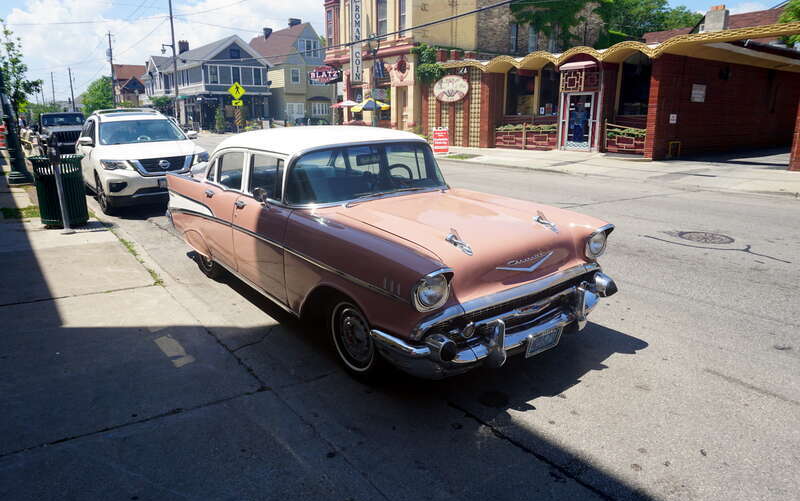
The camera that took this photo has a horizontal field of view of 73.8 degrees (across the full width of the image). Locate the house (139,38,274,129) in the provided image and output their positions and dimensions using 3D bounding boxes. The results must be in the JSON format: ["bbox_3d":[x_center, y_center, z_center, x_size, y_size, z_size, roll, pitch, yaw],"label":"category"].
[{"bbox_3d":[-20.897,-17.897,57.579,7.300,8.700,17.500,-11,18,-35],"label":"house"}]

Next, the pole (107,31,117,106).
[{"bbox_3d":[-35.835,-21.371,66.094,0.700,11.000,0.450,-11,18,-35],"label":"pole"}]

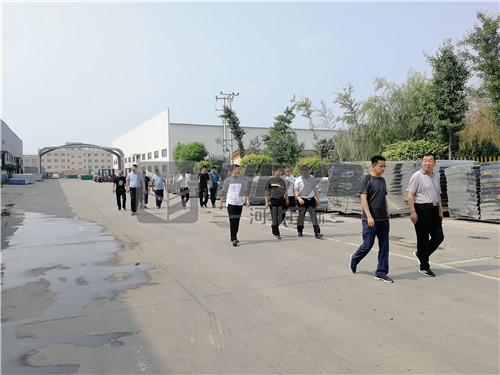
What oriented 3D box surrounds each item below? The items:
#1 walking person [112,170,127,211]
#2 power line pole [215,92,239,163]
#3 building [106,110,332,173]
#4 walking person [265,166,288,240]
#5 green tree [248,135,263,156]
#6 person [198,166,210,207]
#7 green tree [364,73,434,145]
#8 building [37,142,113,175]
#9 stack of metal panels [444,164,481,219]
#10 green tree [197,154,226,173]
[{"bbox_3d":[-5.688,0.121,16.976,0.580,1.700,0.420,0,2,-14],"label":"walking person"},{"bbox_3d":[-2.410,-4.676,39.859,2.500,10.000,1.600,0,2,-11],"label":"power line pole"},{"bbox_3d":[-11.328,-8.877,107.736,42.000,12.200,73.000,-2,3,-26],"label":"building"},{"bbox_3d":[0.608,0.344,8.950,0.520,1.690,0.420,-2,2,-15],"label":"walking person"},{"bbox_3d":[0.479,-2.007,33.930,1.500,5.000,1.500,0,2,0],"label":"green tree"},{"bbox_3d":[-1.925,-0.021,16.500,0.510,1.740,0.400,-1,2,-19],"label":"person"},{"bbox_3d":[8.840,-3.055,22.855,4.500,7.100,4.300,-1,2,0],"label":"green tree"},{"bbox_3d":[-97.279,-14.594,215.974,38.000,17.600,14.000,-2,3,-26],"label":"building"},{"bbox_3d":[7.844,0.156,13.975,1.200,1.800,1.150,-2,2,-43],"label":"stack of metal panels"},{"bbox_3d":[-4.433,-2.015,45.022,3.100,3.500,3.000,-2,3,-26],"label":"green tree"}]

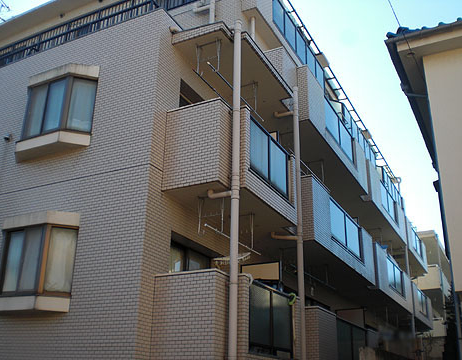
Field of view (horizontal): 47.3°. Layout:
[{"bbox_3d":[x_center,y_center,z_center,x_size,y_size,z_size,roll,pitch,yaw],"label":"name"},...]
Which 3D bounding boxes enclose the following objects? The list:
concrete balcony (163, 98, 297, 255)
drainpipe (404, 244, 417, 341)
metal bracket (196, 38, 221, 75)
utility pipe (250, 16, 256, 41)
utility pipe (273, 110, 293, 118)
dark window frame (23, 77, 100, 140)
[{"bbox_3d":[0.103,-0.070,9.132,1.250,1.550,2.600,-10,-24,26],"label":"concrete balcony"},{"bbox_3d":[6.996,4.306,20.496,0.100,3.750,0.100,-10,-24,26],"label":"drainpipe"},{"bbox_3d":[-0.380,-2.066,8.856,0.480,0.610,0.090,-10,-24,26],"label":"metal bracket"},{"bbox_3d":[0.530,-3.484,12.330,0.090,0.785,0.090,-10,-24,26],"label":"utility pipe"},{"bbox_3d":[1.093,-1.402,11.040,0.460,0.140,0.080,-10,-24,26],"label":"utility pipe"},{"bbox_3d":[-3.129,-1.209,9.237,1.600,1.150,0.370,-10,-24,26],"label":"dark window frame"}]

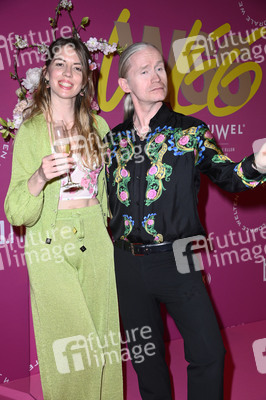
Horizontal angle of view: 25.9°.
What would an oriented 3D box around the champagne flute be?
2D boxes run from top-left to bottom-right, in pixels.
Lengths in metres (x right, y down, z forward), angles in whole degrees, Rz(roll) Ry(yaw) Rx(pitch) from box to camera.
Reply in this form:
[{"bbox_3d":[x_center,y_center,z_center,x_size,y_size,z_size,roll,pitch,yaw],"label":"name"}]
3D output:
[{"bbox_3d":[-0.225,-0.151,1.920,0.062,0.225,0.062,-10,10,1],"label":"champagne flute"}]

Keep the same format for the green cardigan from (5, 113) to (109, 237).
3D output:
[{"bbox_3d":[-0.263,-0.086,2.120,0.430,0.490,0.310,-2,7,-18],"label":"green cardigan"}]

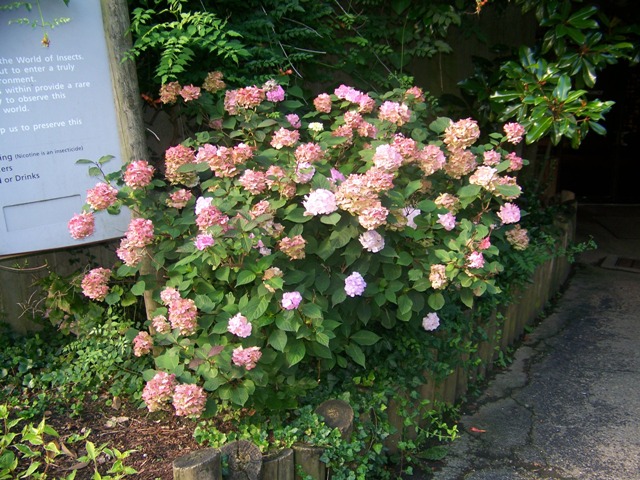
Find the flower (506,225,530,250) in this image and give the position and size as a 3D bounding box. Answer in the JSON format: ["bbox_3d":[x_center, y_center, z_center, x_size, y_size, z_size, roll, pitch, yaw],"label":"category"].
[{"bbox_3d":[0.920,-0.012,3.000,0.108,0.112,0.110,3,19,17],"label":"flower"}]

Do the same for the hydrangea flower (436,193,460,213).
[{"bbox_3d":[0.522,-0.154,2.650,0.103,0.079,0.101,0,20,0],"label":"hydrangea flower"}]

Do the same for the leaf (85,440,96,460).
[{"bbox_3d":[-0.653,0.599,1.840,0.030,0.055,0.030,-11,22,-22],"label":"leaf"}]

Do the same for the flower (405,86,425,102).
[{"bbox_3d":[0.470,-0.717,3.200,0.104,0.084,0.093,1,20,8],"label":"flower"}]

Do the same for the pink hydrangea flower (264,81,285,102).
[{"bbox_3d":[-0.200,-0.654,2.850,0.085,0.094,0.088,0,20,0],"label":"pink hydrangea flower"}]

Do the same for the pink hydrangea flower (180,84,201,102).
[{"bbox_3d":[-0.524,-0.593,2.620,0.080,0.068,0.080,-6,21,-10],"label":"pink hydrangea flower"}]

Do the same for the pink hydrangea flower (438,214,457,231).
[{"bbox_3d":[0.528,-0.077,2.700,0.081,0.069,0.067,4,19,11],"label":"pink hydrangea flower"}]

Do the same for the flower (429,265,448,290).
[{"bbox_3d":[0.458,0.145,2.500,0.075,0.093,0.084,1,18,10],"label":"flower"}]

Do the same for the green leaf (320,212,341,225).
[{"bbox_3d":[0.044,-0.086,2.600,0.084,0.050,0.060,-1,20,1],"label":"green leaf"}]

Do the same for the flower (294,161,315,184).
[{"bbox_3d":[-0.065,-0.282,2.700,0.081,0.092,0.078,0,19,-1],"label":"flower"}]

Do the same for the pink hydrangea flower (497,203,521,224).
[{"bbox_3d":[0.893,-0.125,3.050,0.113,0.104,0.108,4,21,16],"label":"pink hydrangea flower"}]

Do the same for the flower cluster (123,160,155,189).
[{"bbox_3d":[-0.696,-0.251,2.480,0.119,0.100,0.109,-7,19,-15],"label":"flower cluster"}]

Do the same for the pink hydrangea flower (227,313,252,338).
[{"bbox_3d":[-0.255,0.271,2.050,0.078,0.078,0.072,-5,21,-8],"label":"pink hydrangea flower"}]

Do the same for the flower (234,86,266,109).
[{"bbox_3d":[-0.264,-0.542,2.460,0.120,0.085,0.110,-4,20,-5],"label":"flower"}]

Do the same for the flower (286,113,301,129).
[{"bbox_3d":[-0.100,-0.451,2.440,0.055,0.060,0.055,-3,20,-2],"label":"flower"}]

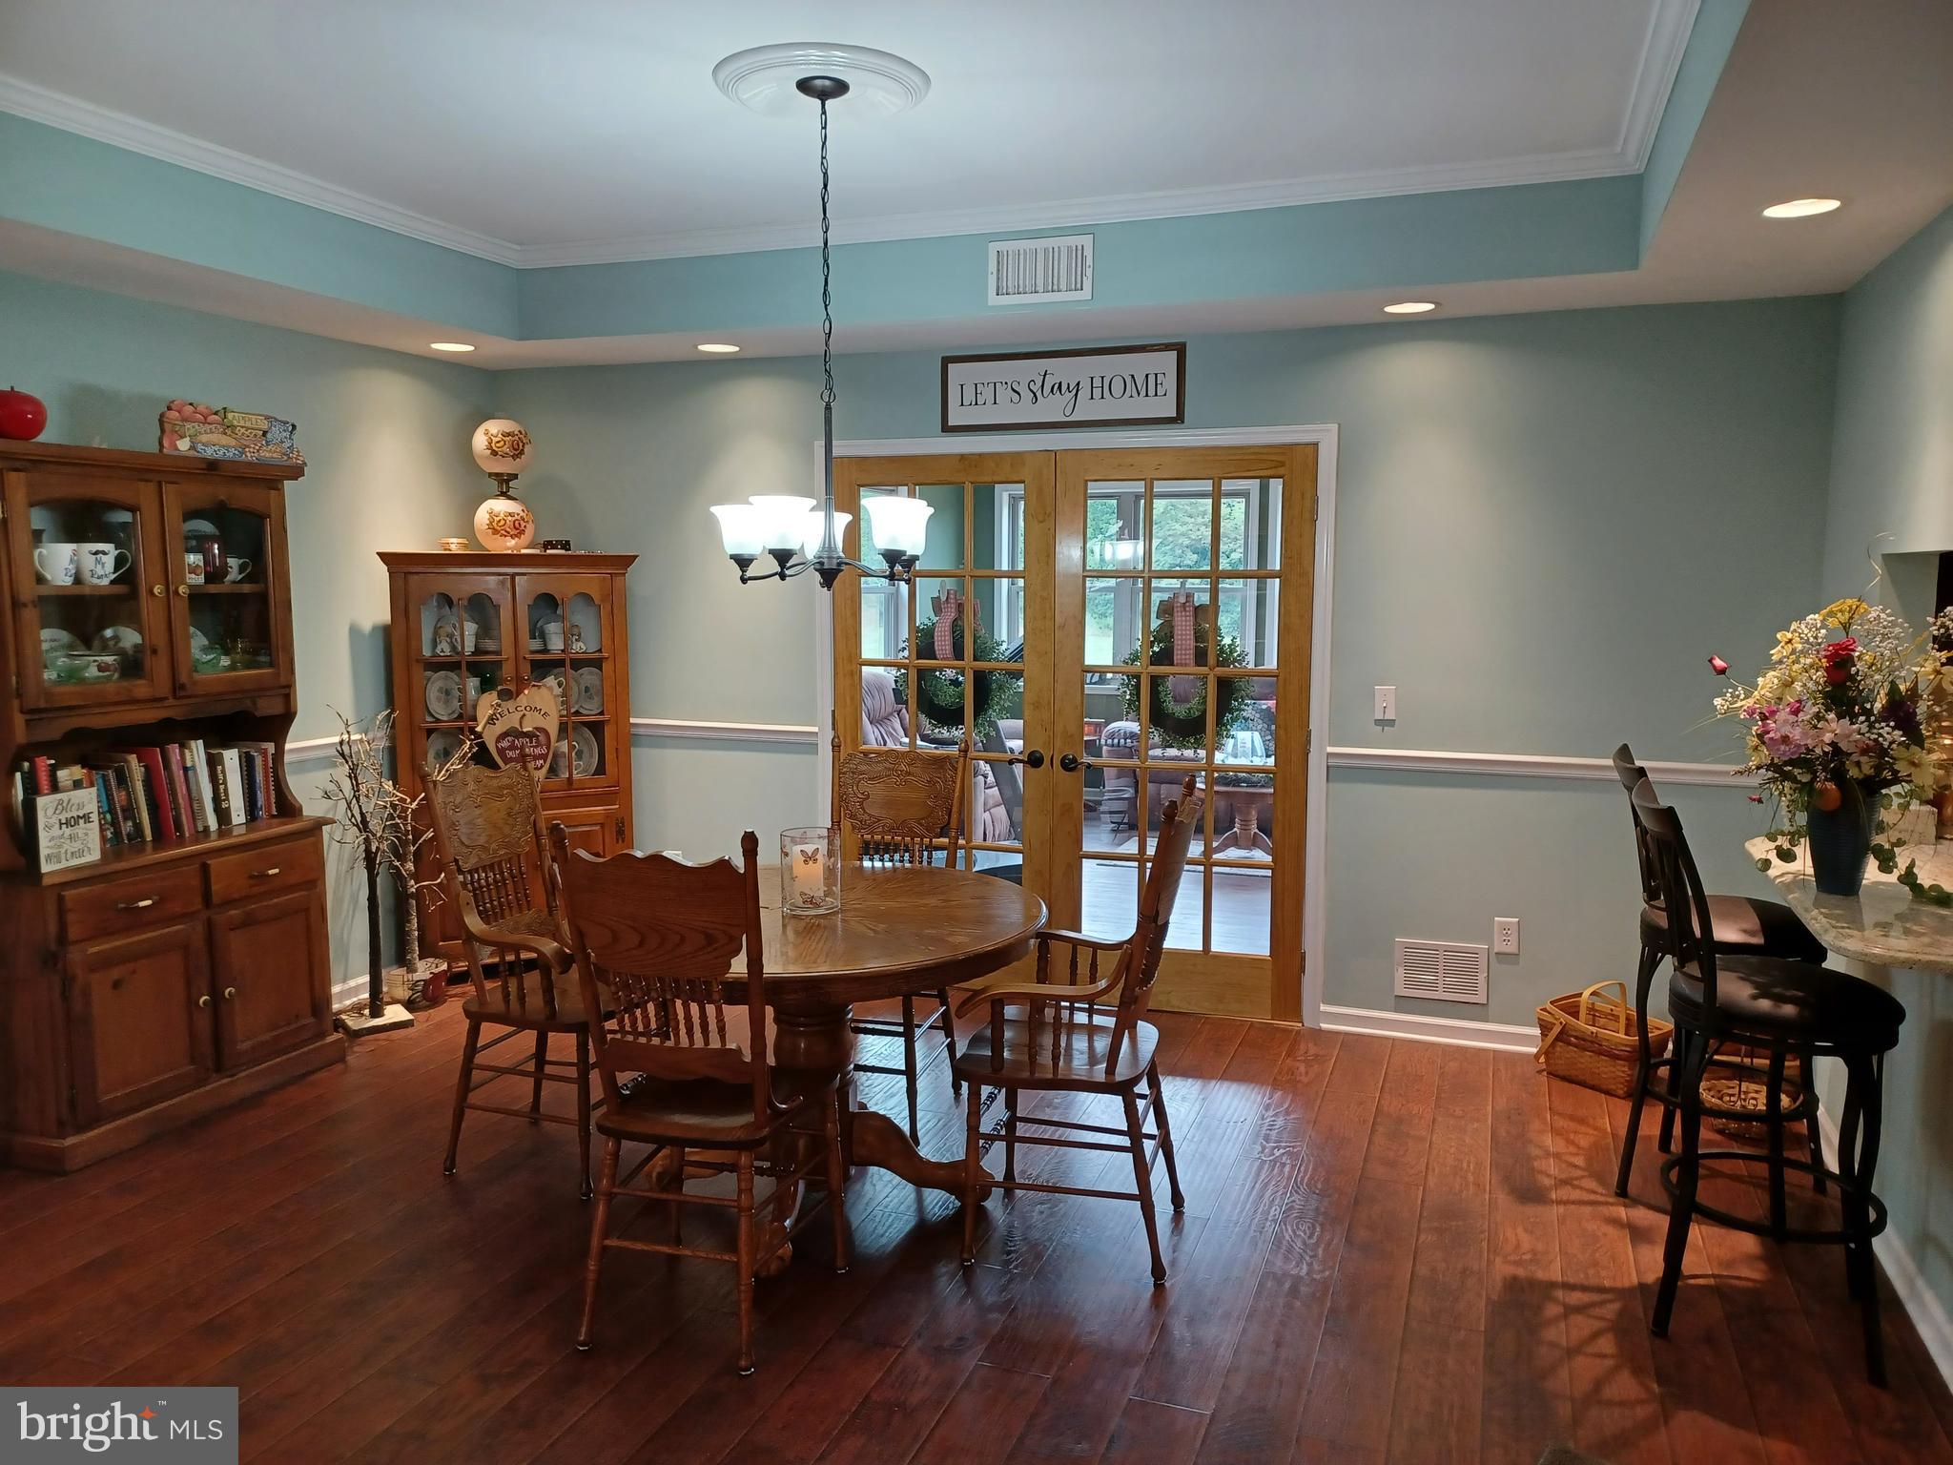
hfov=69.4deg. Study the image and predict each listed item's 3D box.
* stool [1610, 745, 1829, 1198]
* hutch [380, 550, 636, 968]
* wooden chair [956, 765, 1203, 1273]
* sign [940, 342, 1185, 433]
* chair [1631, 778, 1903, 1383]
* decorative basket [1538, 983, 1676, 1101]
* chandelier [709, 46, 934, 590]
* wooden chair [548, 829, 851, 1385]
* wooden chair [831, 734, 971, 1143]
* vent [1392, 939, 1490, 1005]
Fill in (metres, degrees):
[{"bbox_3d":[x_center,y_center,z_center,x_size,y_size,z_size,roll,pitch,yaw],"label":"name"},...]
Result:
[{"bbox_3d":[1.921,0.633,3.633,0.550,1.150,0.480,3,7,25],"label":"stool"},{"bbox_3d":[-1.896,0.113,5.798,0.970,1.670,0.520,-3,7,-24],"label":"hutch"},{"bbox_3d":[0.254,0.668,3.388,0.560,1.120,0.560,2,7,14],"label":"wooden chair"},{"bbox_3d":[0.296,-1.242,5.111,0.930,0.278,0.030,3,7,20],"label":"sign"},{"bbox_3d":[1.686,0.699,3.036,0.540,1.150,0.470,3,7,22],"label":"chair"},{"bbox_3d":[2.014,0.955,4.514,0.260,0.315,0.355,-3,7,-24],"label":"decorative basket"},{"bbox_3d":[-0.369,-0.957,3.437,0.570,1.215,0.570,0,6,0],"label":"chandelier"},{"bbox_3d":[-0.576,0.704,3.043,0.480,1.120,0.550,2,7,16],"label":"wooden chair"},{"bbox_3d":[-0.306,0.587,4.143,0.480,1.110,0.550,2,7,16],"label":"wooden chair"},{"bbox_3d":[1.600,0.827,4.854,0.306,0.204,0.020,3,7,20],"label":"vent"}]

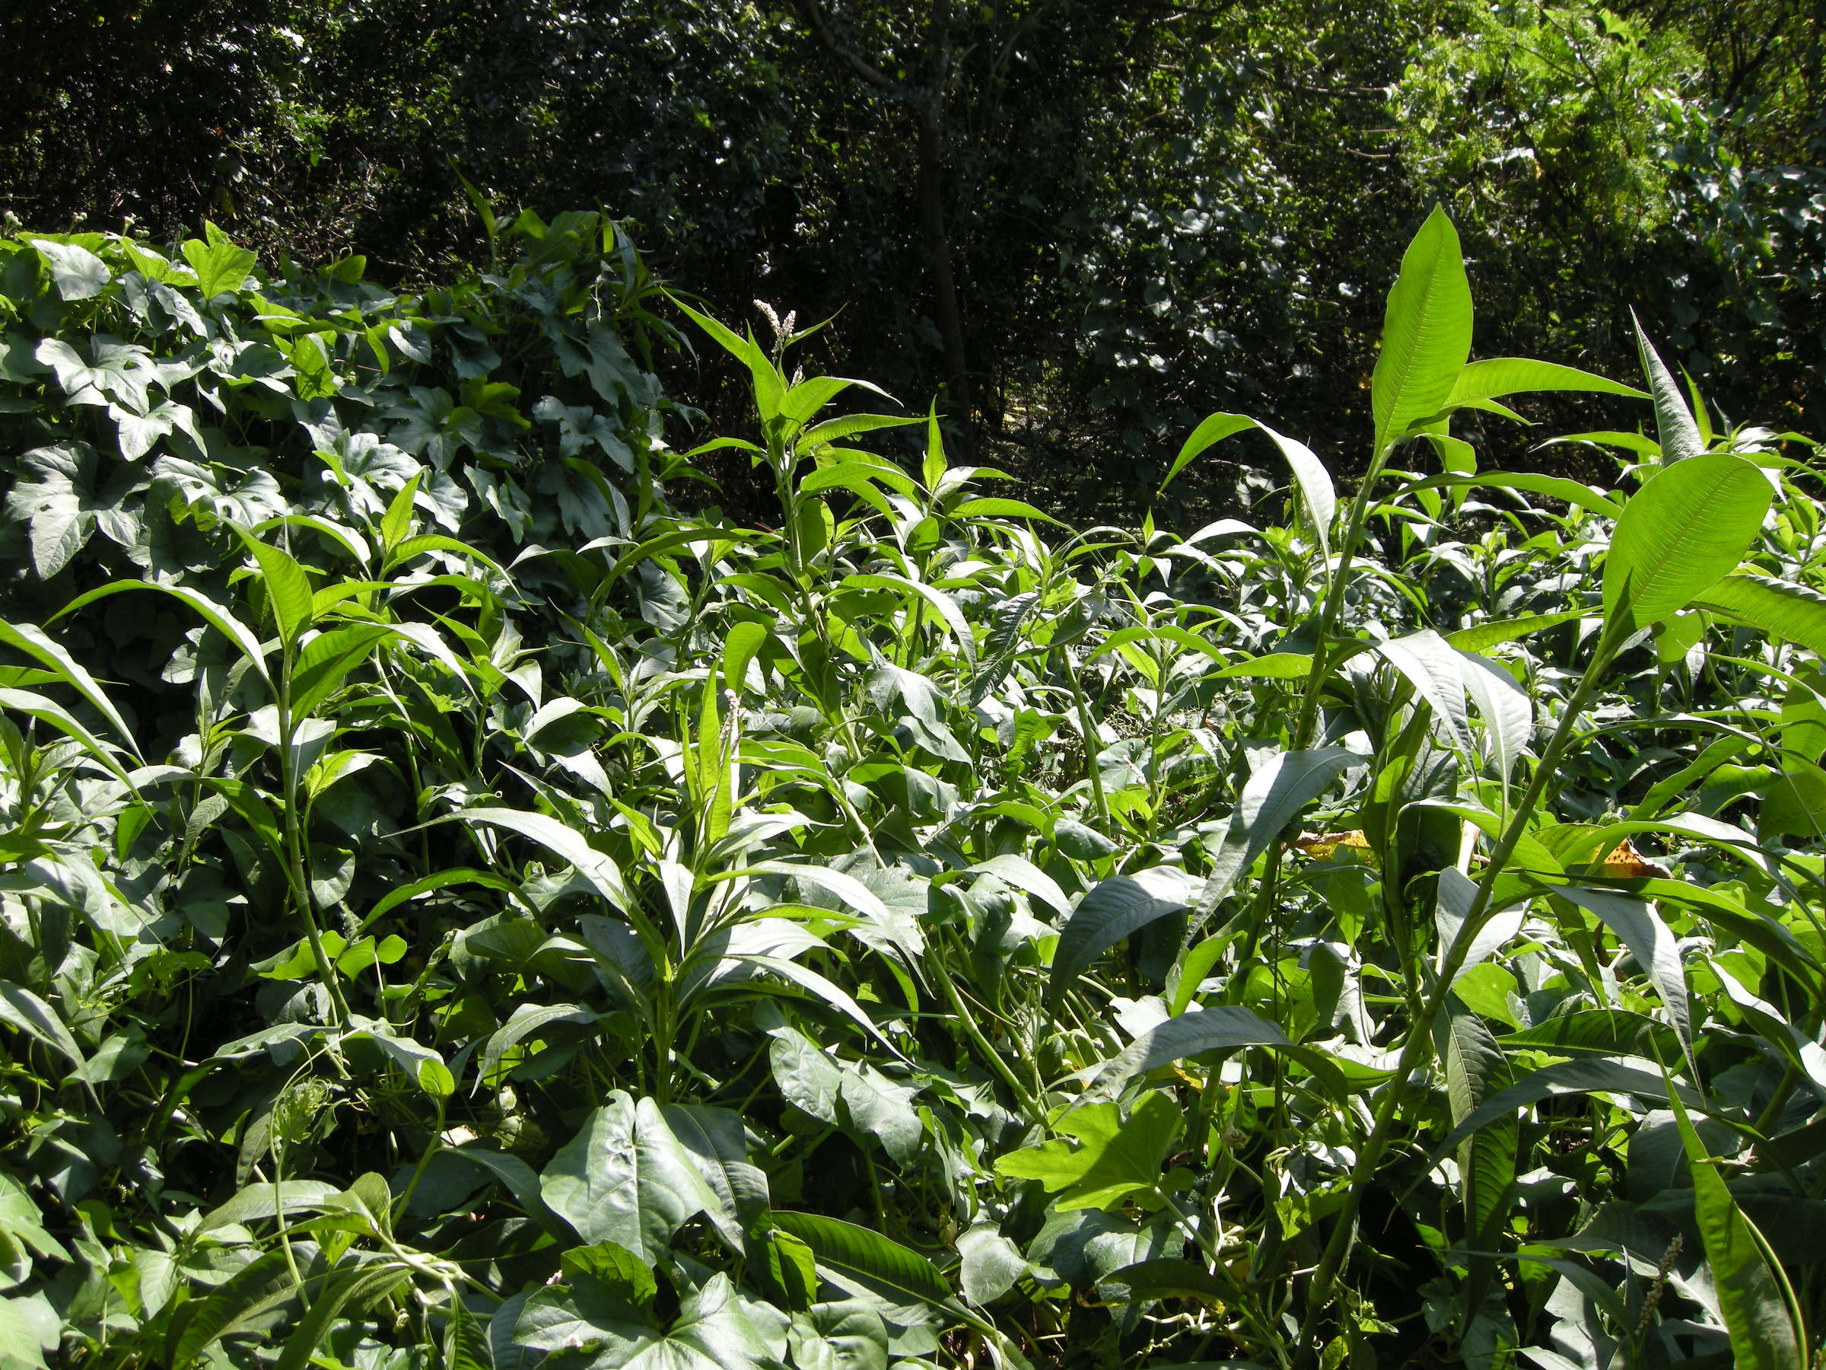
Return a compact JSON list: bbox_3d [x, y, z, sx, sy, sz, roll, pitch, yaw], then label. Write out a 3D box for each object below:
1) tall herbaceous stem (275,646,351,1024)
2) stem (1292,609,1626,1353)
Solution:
[{"bbox_3d":[-0.596,0.152,1.815,0.028,0.392,0.028,-5,11,0],"label":"tall herbaceous stem"},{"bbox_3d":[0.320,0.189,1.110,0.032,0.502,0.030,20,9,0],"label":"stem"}]

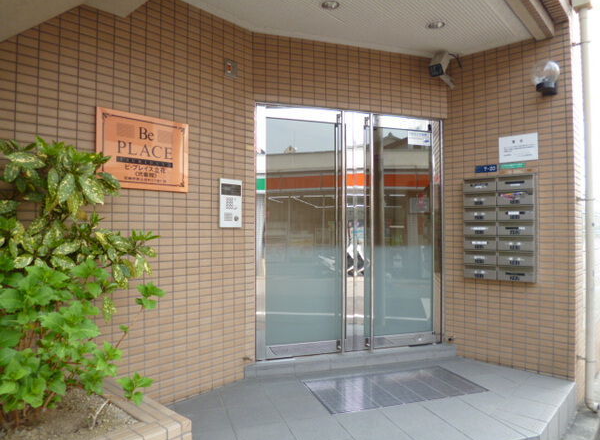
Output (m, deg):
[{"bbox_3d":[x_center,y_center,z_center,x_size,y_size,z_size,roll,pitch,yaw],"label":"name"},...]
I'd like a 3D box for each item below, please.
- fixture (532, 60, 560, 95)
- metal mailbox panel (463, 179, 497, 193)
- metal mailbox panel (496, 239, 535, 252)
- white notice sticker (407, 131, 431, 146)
[{"bbox_3d":[1.869,-1.079,3.154,0.185,0.254,0.215,-1,-2,41],"label":"fixture"},{"bbox_3d":[1.531,-0.291,3.530,0.263,0.114,0.030,-1,-2,41],"label":"metal mailbox panel"},{"bbox_3d":[1.719,0.192,3.308,0.262,0.117,0.050,-1,-2,41],"label":"metal mailbox panel"},{"bbox_3d":[1.069,-0.729,3.745,0.230,0.117,0.010,0,-1,-18],"label":"white notice sticker"}]

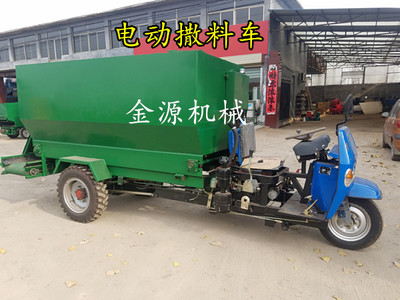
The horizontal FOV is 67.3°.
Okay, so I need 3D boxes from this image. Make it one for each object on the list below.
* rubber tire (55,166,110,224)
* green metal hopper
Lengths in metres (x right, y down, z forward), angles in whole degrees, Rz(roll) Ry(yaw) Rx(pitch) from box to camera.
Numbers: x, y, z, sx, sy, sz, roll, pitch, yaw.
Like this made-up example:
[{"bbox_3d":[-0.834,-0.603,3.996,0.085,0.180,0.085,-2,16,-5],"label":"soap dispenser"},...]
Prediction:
[{"bbox_3d":[-1.485,0.548,3.787,0.710,0.710,0.195,4,9,27],"label":"rubber tire"},{"bbox_3d":[-1.042,-0.365,4.101,3.279,1.455,1.397,4,9,25],"label":"green metal hopper"}]

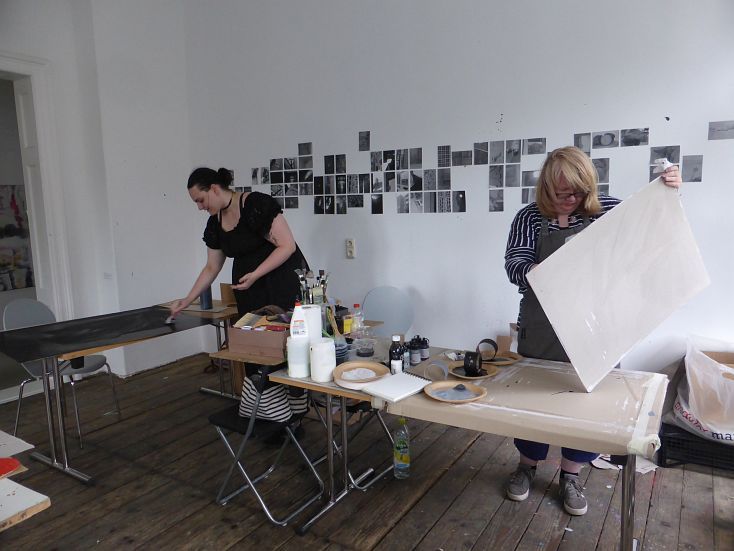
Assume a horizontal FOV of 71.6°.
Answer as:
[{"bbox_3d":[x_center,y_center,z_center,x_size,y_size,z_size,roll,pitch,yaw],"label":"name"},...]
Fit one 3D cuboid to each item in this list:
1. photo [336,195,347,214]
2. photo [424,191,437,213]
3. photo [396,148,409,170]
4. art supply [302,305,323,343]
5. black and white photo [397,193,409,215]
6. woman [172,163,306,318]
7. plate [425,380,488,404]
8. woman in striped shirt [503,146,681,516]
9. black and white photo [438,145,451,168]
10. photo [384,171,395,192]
[{"bbox_3d":[-0.200,-0.557,4.034,0.096,0.145,0.004,4,9,33],"label":"photo"},{"bbox_3d":[0.475,-0.544,3.812,0.100,0.150,0.006,4,9,31],"label":"photo"},{"bbox_3d":[0.272,-0.882,3.888,0.100,0.150,0.006,4,9,31],"label":"photo"},{"bbox_3d":[-0.299,0.287,2.791,0.102,0.232,0.102,-1,8,0],"label":"art supply"},{"bbox_3d":[0.282,-0.555,3.927,0.100,0.150,0.005,4,9,33],"label":"black and white photo"},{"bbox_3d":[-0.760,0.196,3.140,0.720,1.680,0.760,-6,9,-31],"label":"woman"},{"bbox_3d":[0.337,0.443,1.928,0.240,0.032,0.240,-2,8,-6],"label":"plate"},{"bbox_3d":[1.054,0.256,2.512,0.735,1.745,0.500,1,8,19],"label":"woman in striped shirt"},{"bbox_3d":[0.565,-0.861,3.695,0.100,0.150,0.005,4,9,33],"label":"black and white photo"},{"bbox_3d":[0.174,-0.704,3.851,0.099,0.146,0.006,4,9,33],"label":"photo"}]

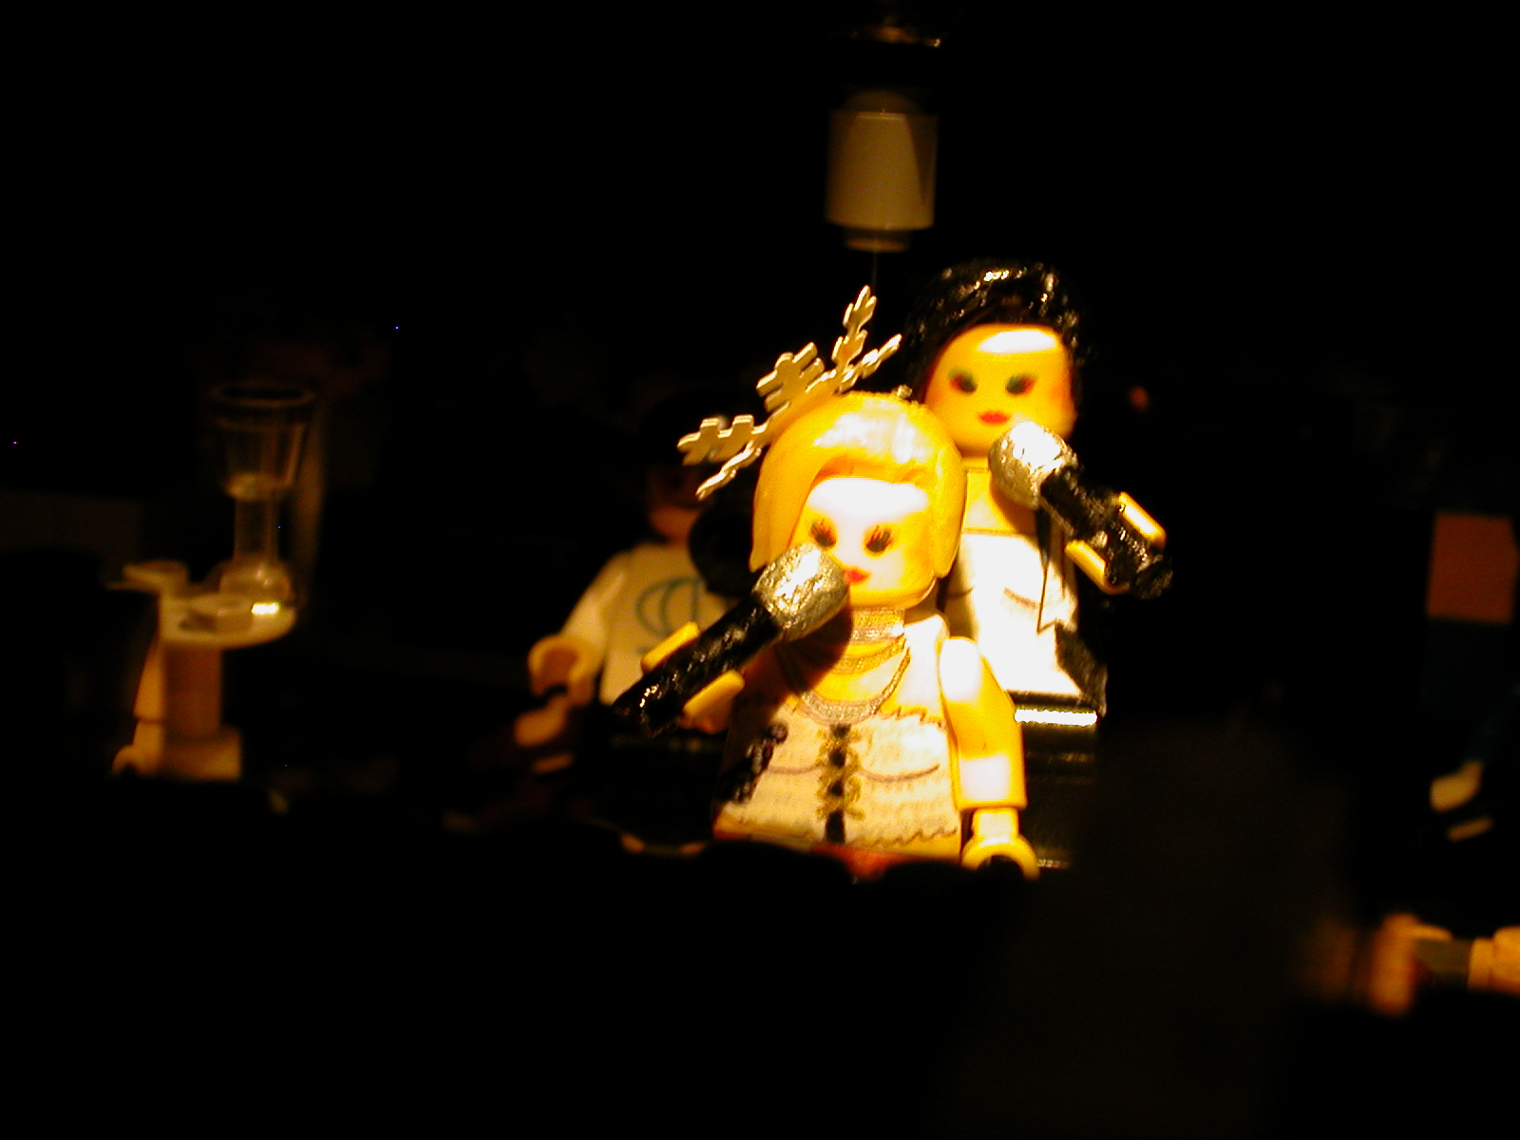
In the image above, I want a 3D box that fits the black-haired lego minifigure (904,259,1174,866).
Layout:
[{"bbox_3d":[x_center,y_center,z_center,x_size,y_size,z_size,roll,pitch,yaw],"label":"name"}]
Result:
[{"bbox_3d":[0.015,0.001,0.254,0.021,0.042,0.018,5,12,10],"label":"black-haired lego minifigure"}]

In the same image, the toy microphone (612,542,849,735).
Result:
[{"bbox_3d":[-0.001,0.004,0.237,0.016,0.004,0.004,-38,9,-9],"label":"toy microphone"}]

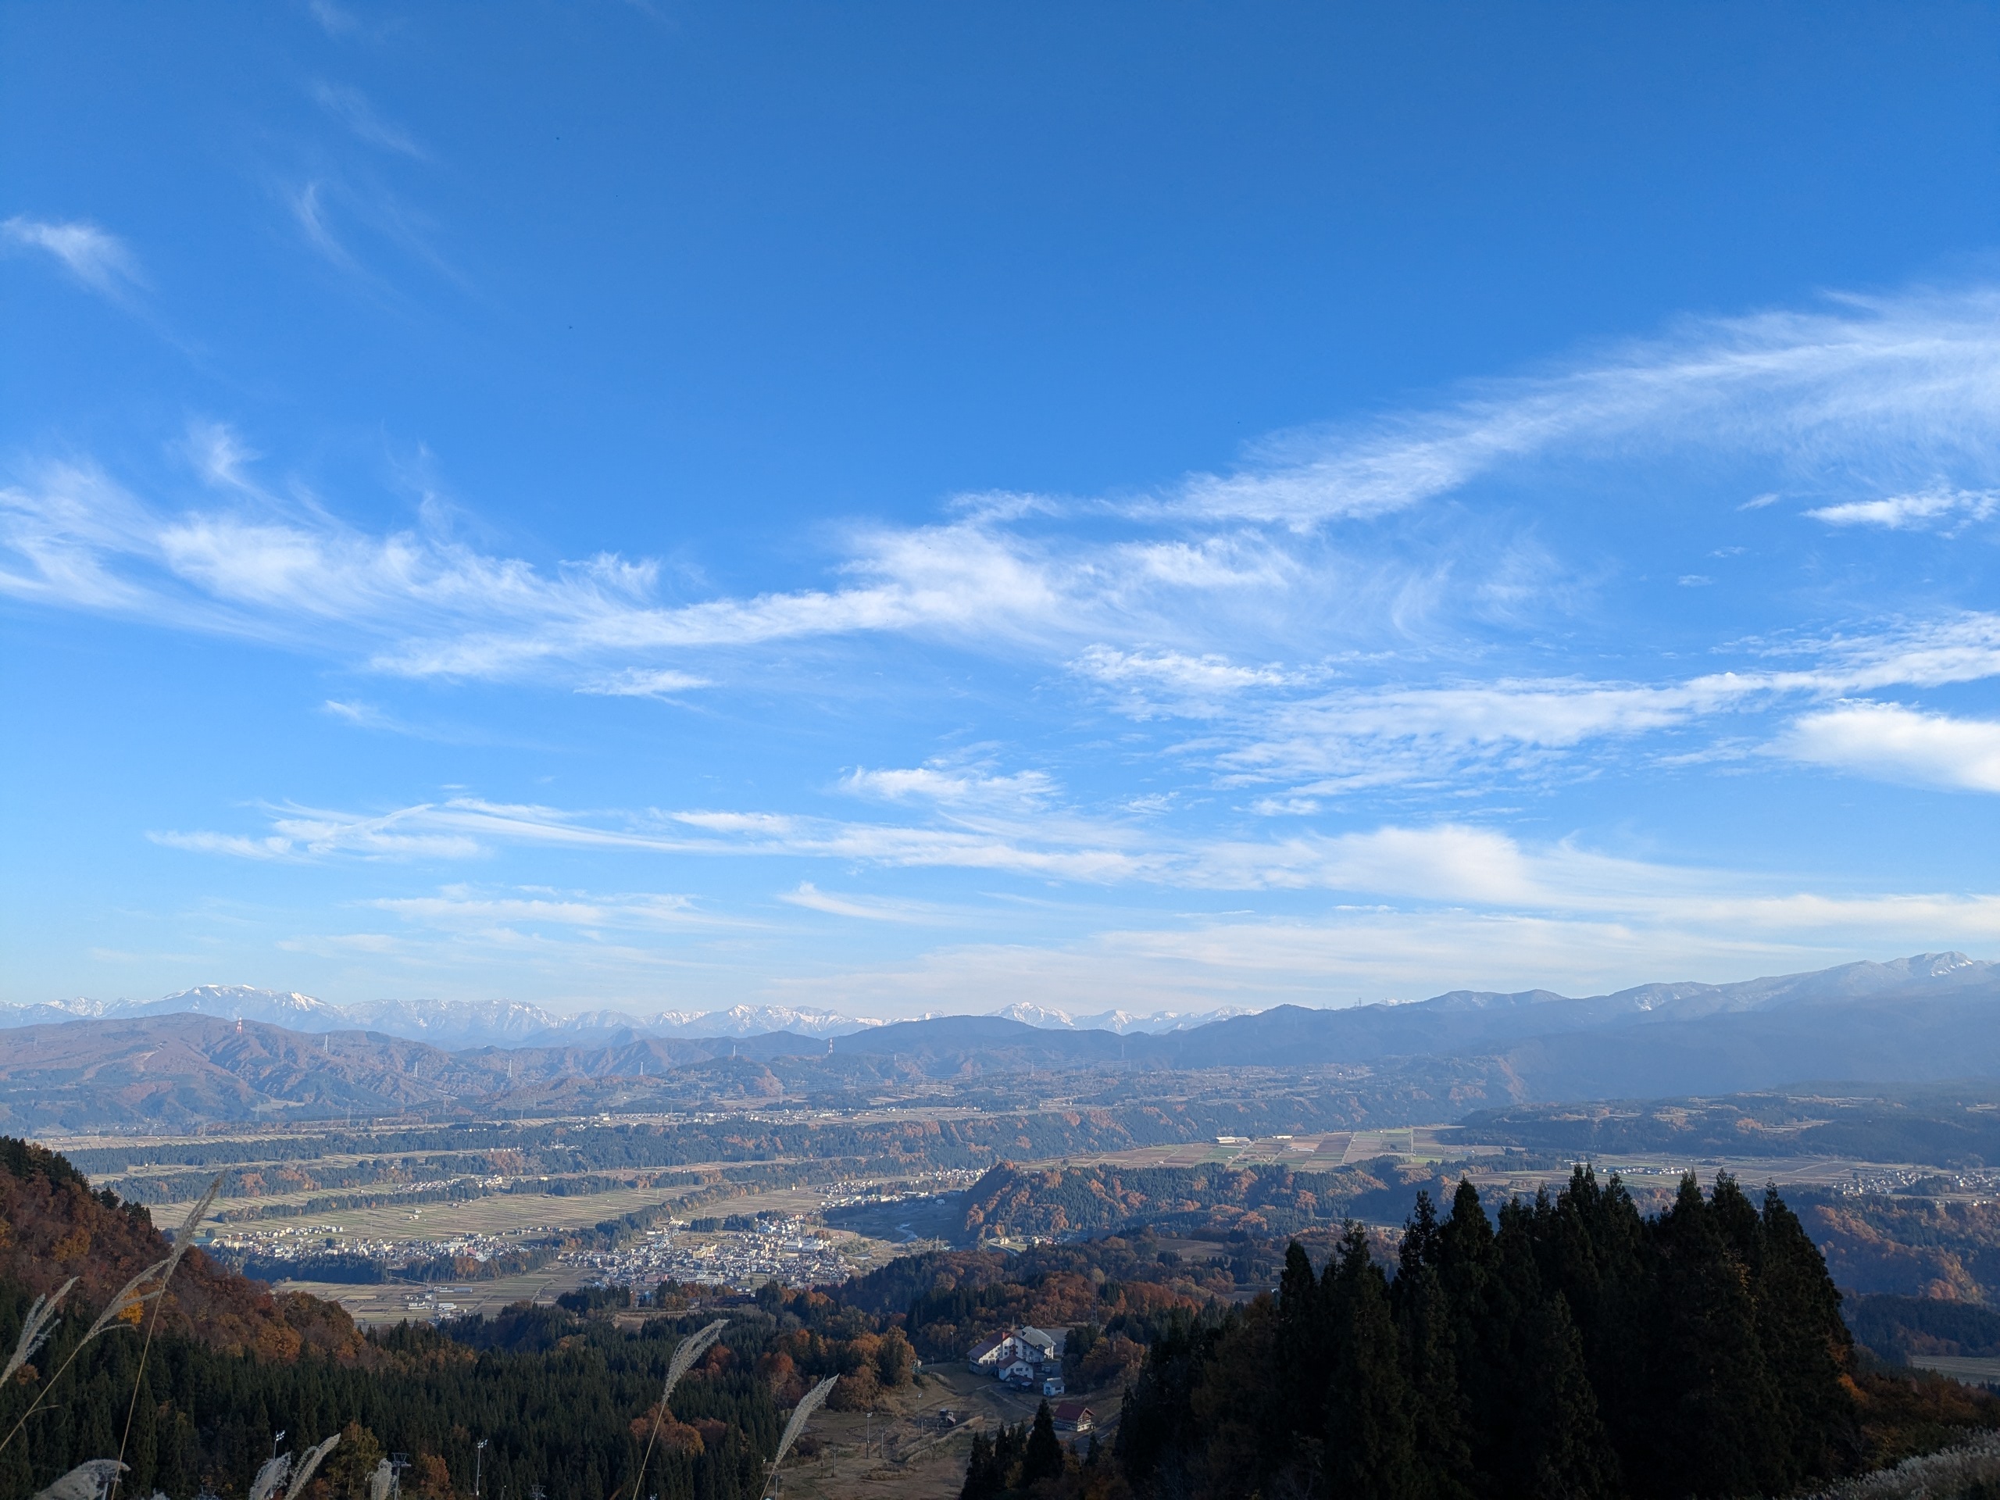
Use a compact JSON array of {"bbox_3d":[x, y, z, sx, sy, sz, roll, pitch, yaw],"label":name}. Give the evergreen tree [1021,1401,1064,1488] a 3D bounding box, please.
[{"bbox_3d":[9.410,155.810,348.000,9.000,19.500,9.000,0,-10,0],"label":"evergreen tree"}]

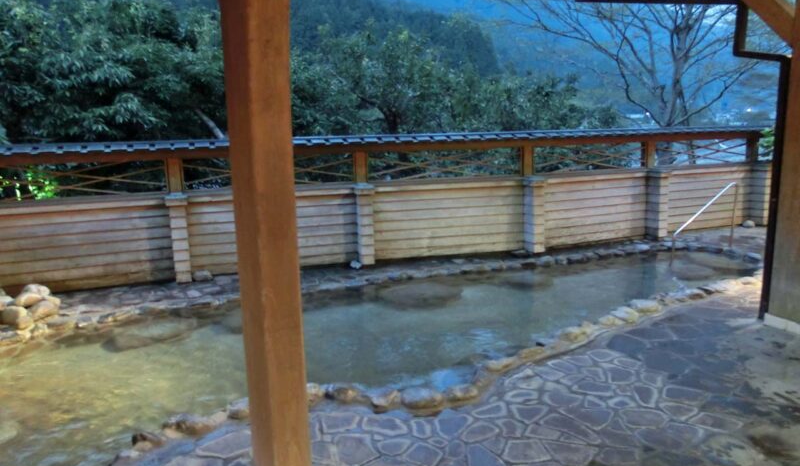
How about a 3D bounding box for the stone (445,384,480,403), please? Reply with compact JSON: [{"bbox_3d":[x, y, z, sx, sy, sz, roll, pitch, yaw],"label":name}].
[{"bbox_3d":[0.358,0.921,3.155,0.197,0.093,0.128,-3,10,-12],"label":"stone"}]

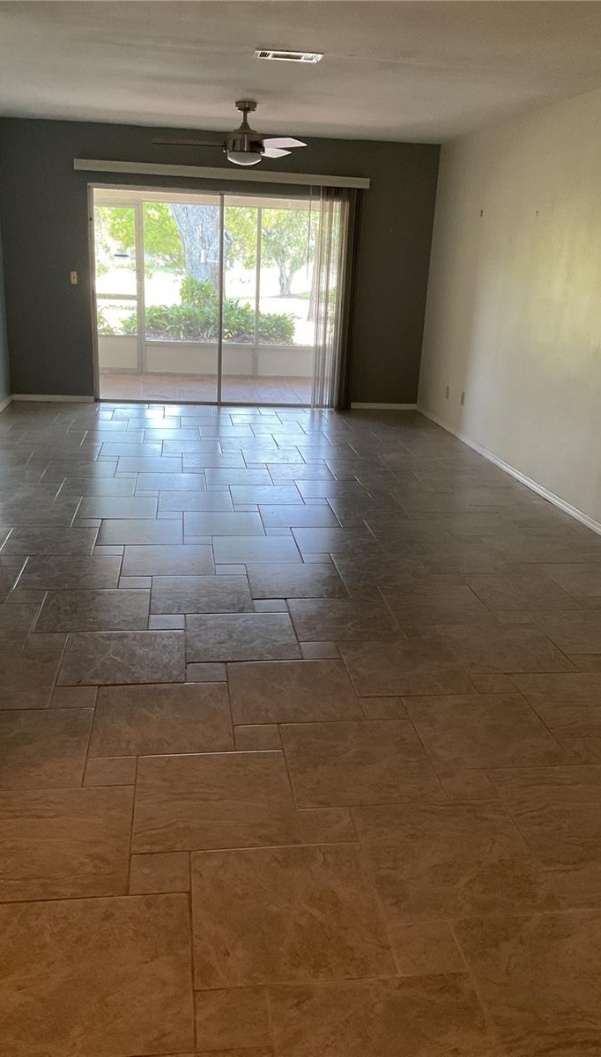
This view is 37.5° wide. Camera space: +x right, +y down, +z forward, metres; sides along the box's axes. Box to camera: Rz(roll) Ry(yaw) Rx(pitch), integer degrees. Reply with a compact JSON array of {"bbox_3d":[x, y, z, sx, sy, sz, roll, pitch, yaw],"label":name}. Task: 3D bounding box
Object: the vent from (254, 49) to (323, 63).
[{"bbox_3d":[-0.065,-2.443,4.587,0.345,0.024,0.200,0,18,-8],"label":"vent"}]

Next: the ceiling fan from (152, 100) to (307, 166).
[{"bbox_3d":[-0.490,-2.794,6.280,1.120,0.410,1.220,0,18,-8],"label":"ceiling fan"}]

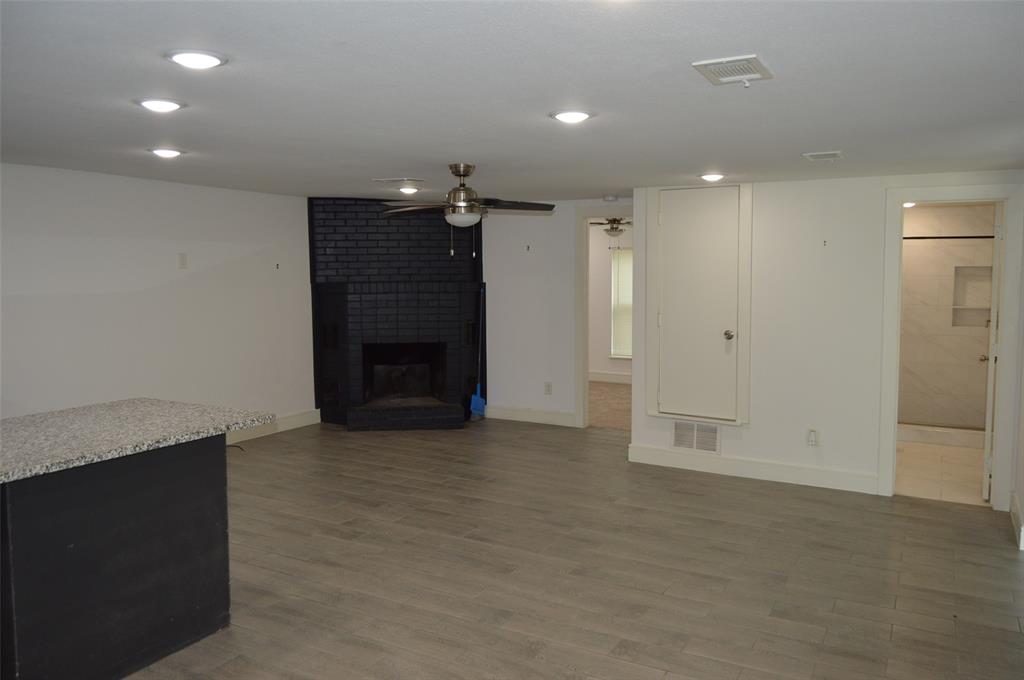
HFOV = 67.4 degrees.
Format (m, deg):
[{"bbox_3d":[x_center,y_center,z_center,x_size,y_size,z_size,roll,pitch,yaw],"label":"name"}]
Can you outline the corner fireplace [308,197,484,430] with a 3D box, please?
[{"bbox_3d":[-1.205,-0.293,8.238,1.848,2.384,0.872,-1,5,-9],"label":"corner fireplace"}]

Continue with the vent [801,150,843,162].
[{"bbox_3d":[1.804,-1.055,4.433,0.216,0.020,0.280,3,6,32],"label":"vent"}]

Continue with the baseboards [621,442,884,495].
[{"bbox_3d":[1.806,0.993,5.992,1.917,0.152,0.022,3,6,32],"label":"baseboards"}]

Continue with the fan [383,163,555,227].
[{"bbox_3d":[-0.287,-0.958,5.117,1.143,0.419,1.200,-1,5,0],"label":"fan"}]

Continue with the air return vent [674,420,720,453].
[{"bbox_3d":[1.481,0.778,6.172,0.401,0.236,0.020,3,6,32],"label":"air return vent"}]

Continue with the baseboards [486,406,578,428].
[{"bbox_3d":[0.189,0.816,8.255,1.120,0.147,0.020,3,6,32],"label":"baseboards"}]

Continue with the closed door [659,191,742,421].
[{"bbox_3d":[1.472,-0.286,6.073,0.637,1.808,0.045,3,6,32],"label":"closed door"}]

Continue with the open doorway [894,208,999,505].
[{"bbox_3d":[2.969,0.095,5.233,0.587,2.053,0.130,3,6,32],"label":"open doorway"}]

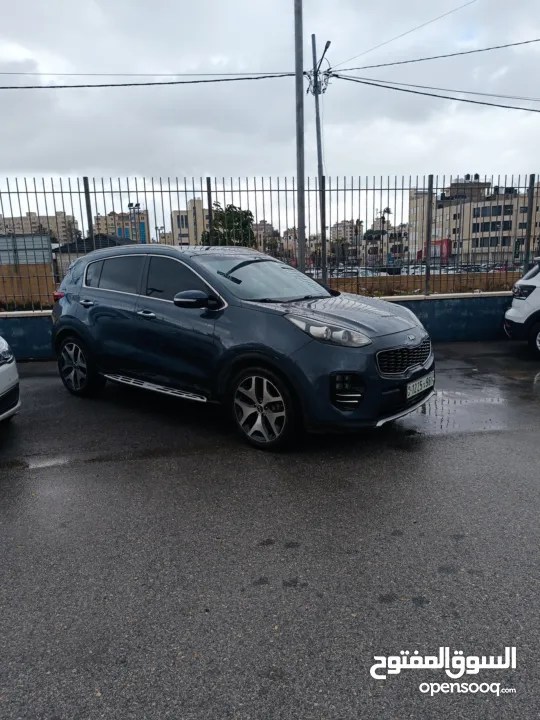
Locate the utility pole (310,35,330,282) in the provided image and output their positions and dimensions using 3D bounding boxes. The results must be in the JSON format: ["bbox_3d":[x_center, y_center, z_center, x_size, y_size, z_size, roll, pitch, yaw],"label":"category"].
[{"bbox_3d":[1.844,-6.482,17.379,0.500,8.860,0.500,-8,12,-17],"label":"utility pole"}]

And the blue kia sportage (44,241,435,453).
[{"bbox_3d":[-0.561,-0.392,5.204,4.480,1.640,1.900,8,15,39],"label":"blue kia sportage"}]

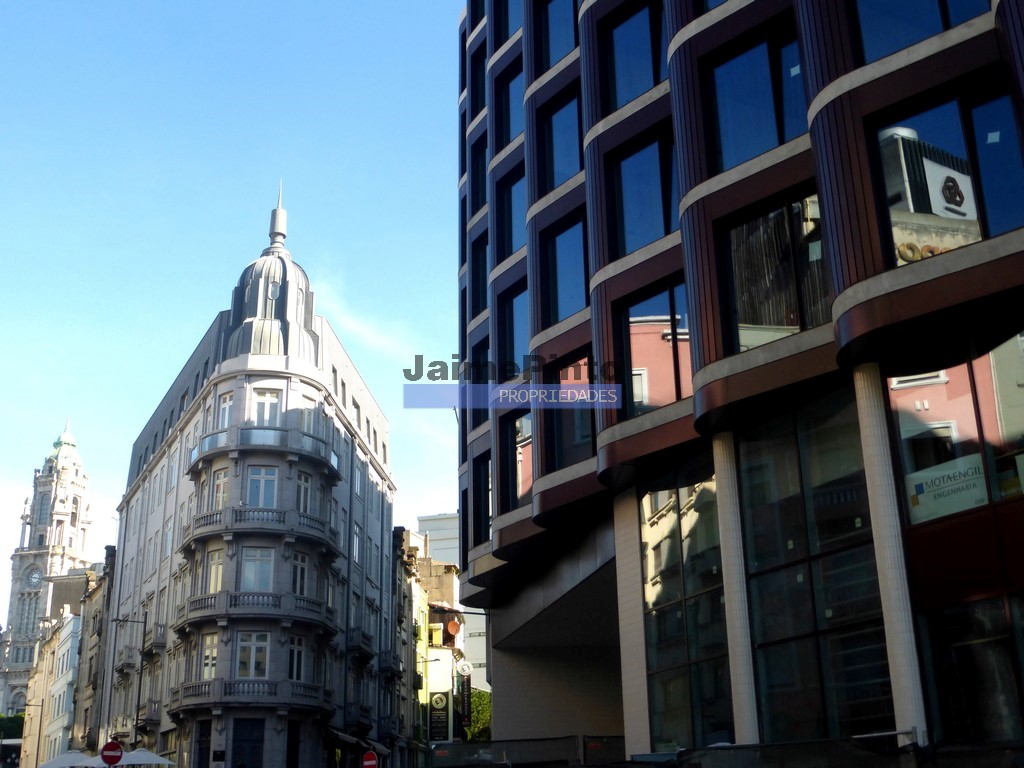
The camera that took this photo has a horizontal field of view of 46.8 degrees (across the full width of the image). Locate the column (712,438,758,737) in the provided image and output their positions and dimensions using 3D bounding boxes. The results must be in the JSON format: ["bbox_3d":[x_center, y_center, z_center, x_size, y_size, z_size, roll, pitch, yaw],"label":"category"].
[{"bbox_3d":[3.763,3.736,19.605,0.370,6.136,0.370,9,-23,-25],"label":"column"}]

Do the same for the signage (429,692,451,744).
[{"bbox_3d":[-4.823,22.274,79.269,1.500,3.400,0.150,-3,-21,4],"label":"signage"}]

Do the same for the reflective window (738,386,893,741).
[{"bbox_3d":[4.796,3.236,18.374,0.200,5.897,2.960,9,-23,-25],"label":"reflective window"}]

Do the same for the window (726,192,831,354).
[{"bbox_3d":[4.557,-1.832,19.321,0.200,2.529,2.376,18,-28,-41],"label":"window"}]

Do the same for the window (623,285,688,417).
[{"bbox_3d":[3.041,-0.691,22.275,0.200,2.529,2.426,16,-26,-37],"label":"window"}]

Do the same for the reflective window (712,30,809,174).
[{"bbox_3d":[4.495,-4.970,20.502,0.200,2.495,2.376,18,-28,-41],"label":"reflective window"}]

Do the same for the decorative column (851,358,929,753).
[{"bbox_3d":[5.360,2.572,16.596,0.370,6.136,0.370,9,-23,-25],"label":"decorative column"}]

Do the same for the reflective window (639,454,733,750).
[{"bbox_3d":[3.353,4.480,21.603,0.200,5.897,3.278,6,-22,-19],"label":"reflective window"}]

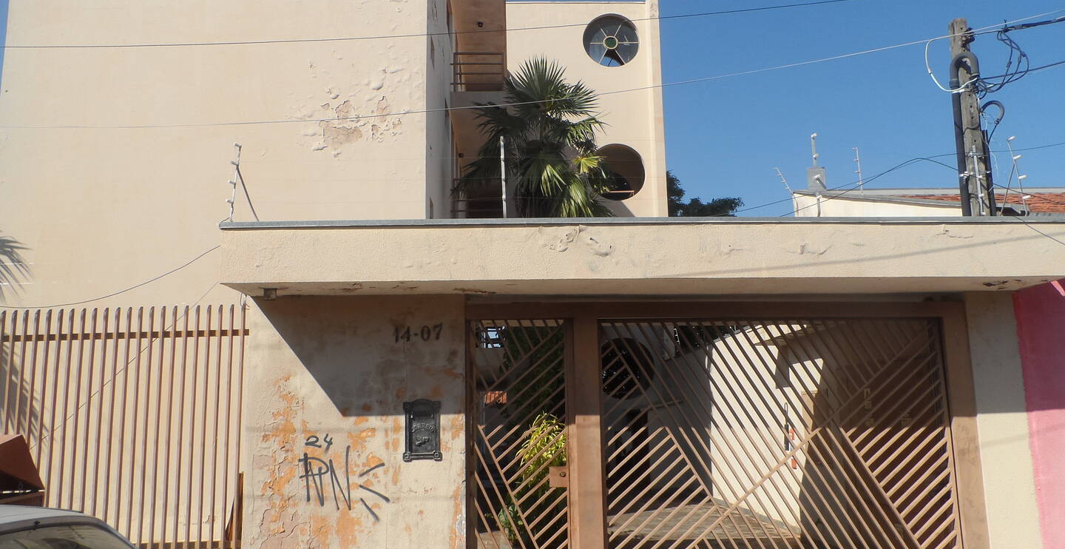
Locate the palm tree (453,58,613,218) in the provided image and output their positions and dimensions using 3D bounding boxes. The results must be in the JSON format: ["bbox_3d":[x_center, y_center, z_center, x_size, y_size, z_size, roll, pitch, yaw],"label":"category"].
[{"bbox_3d":[0.035,0.045,12.538,2.752,7.884,2.752,-1,-9,-1],"label":"palm tree"}]

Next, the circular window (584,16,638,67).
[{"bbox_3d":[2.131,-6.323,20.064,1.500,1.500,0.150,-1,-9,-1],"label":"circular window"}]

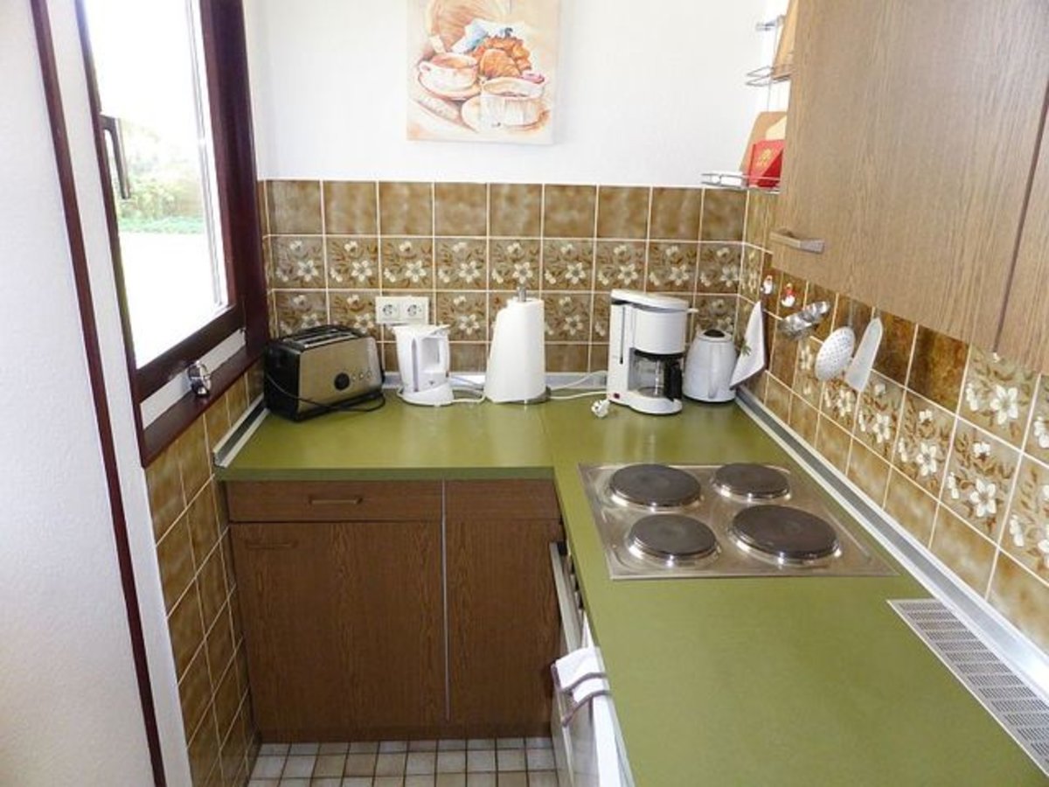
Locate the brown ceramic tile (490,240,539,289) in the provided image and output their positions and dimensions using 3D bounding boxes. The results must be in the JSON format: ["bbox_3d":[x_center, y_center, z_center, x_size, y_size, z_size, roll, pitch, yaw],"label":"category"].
[{"bbox_3d":[-0.027,-0.365,2.077,0.149,0.149,0.010,0,18,-4],"label":"brown ceramic tile"}]

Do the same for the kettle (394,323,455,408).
[{"bbox_3d":[-0.276,-0.086,2.016,0.200,0.200,0.155,13,21,32],"label":"kettle"}]

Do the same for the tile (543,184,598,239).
[{"bbox_3d":[0.128,-0.510,2.045,0.150,0.150,0.010,0,18,-4],"label":"tile"}]

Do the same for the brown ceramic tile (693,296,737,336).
[{"bbox_3d":[0.563,-0.219,2.165,0.129,0.149,0.010,0,18,-4],"label":"brown ceramic tile"}]

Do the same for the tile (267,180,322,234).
[{"bbox_3d":[-0.628,-0.509,1.998,0.150,0.150,0.010,0,18,-4],"label":"tile"}]

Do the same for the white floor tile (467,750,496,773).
[{"bbox_3d":[-0.111,0.950,1.870,0.073,0.010,0.073,0,18,-3],"label":"white floor tile"}]

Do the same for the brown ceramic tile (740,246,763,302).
[{"bbox_3d":[0.640,-0.337,2.047,0.010,0.149,0.142,0,18,-3],"label":"brown ceramic tile"}]

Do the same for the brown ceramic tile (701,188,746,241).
[{"bbox_3d":[0.569,-0.506,2.068,0.130,0.149,0.010,0,18,-4],"label":"brown ceramic tile"}]

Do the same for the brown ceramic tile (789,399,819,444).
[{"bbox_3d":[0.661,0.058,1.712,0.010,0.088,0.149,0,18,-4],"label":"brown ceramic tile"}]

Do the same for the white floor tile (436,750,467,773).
[{"bbox_3d":[-0.188,0.956,1.877,0.074,0.010,0.074,0,18,-4],"label":"white floor tile"}]

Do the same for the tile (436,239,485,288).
[{"bbox_3d":[-0.178,-0.364,2.069,0.149,0.149,0.010,0,18,-4],"label":"tile"}]

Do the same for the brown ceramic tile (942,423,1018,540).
[{"bbox_3d":[0.711,0.134,1.131,0.012,0.149,0.149,0,18,-3],"label":"brown ceramic tile"}]

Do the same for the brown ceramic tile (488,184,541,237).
[{"bbox_3d":[-0.025,-0.510,2.040,0.149,0.147,0.012,0,18,-3],"label":"brown ceramic tile"}]

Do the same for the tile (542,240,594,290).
[{"bbox_3d":[0.124,-0.364,2.087,0.149,0.149,0.010,0,18,-4],"label":"tile"}]

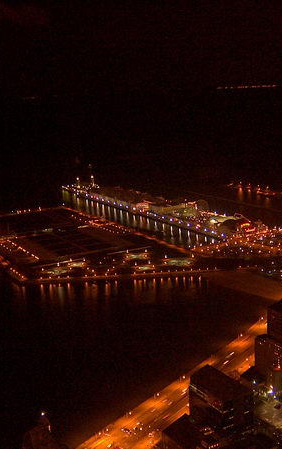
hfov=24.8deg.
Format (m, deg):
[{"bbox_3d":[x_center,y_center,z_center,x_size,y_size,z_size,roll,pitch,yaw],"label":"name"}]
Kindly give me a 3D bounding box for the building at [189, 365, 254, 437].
[{"bbox_3d":[71.810,166.890,583.980,33.000,43.000,59.000,-9,14,-27],"label":"building"}]

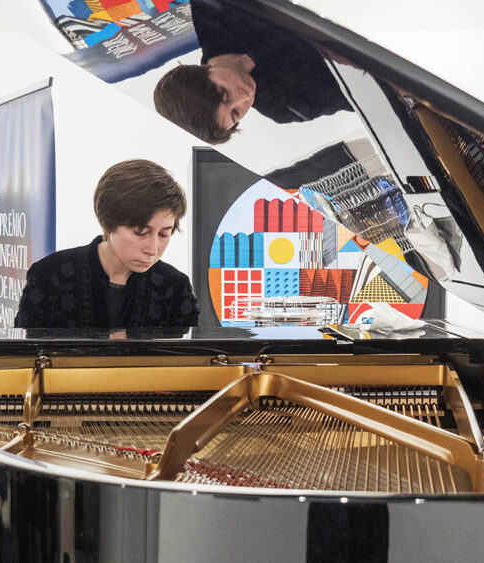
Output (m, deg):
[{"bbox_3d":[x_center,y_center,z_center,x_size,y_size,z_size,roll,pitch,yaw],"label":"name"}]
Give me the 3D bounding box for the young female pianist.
[{"bbox_3d":[-0.310,0.390,3.120,0.500,1.320,0.720,0,2,-9],"label":"young female pianist"}]

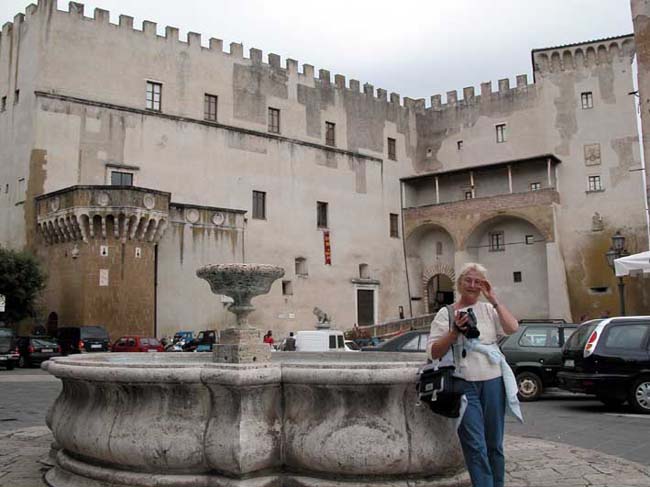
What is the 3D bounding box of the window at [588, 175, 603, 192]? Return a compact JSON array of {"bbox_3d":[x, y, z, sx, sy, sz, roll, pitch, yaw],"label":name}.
[{"bbox_3d":[21.279,-4.692,50.112,1.008,1.320,0.200,-4,-9,24],"label":"window"}]

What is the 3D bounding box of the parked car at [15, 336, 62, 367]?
[{"bbox_3d":[-14.256,5.269,31.366,1.640,1.400,3.950,6,-10,-36],"label":"parked car"}]

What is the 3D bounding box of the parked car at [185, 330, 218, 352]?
[{"bbox_3d":[-6.642,5.618,35.085,1.450,1.600,3.100,7,-11,-39],"label":"parked car"}]

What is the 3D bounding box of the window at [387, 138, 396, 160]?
[{"bbox_3d":[5.695,-8.014,54.413,0.895,1.921,0.200,6,-10,-35],"label":"window"}]

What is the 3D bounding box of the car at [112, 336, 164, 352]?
[{"bbox_3d":[-10.535,5.862,35.299,1.580,1.400,3.700,8,-11,-43],"label":"car"}]

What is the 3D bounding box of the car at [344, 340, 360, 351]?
[{"bbox_3d":[1.073,5.996,34.899,3.900,1.400,1.620,-7,-10,38],"label":"car"}]

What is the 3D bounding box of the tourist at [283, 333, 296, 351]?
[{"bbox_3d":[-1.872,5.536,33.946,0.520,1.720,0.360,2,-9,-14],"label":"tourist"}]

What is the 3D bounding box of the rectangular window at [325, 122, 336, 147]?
[{"bbox_3d":[0.426,-8.625,50.695,0.928,1.954,0.200,6,-10,-35],"label":"rectangular window"}]

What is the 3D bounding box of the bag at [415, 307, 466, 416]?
[{"bbox_3d":[0.780,0.795,4.300,0.240,0.735,0.180,-6,-10,33],"label":"bag"}]

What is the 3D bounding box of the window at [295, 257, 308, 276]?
[{"bbox_3d":[-1.831,1.729,47.577,1.051,1.302,0.300,6,-10,-35],"label":"window"}]

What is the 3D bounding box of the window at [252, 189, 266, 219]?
[{"bbox_3d":[-4.656,-2.752,45.506,1.091,2.049,0.200,6,-10,-36],"label":"window"}]

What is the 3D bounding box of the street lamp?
[{"bbox_3d":[9.899,2.018,21.142,0.800,4.896,0.750,-3,-9,20],"label":"street lamp"}]

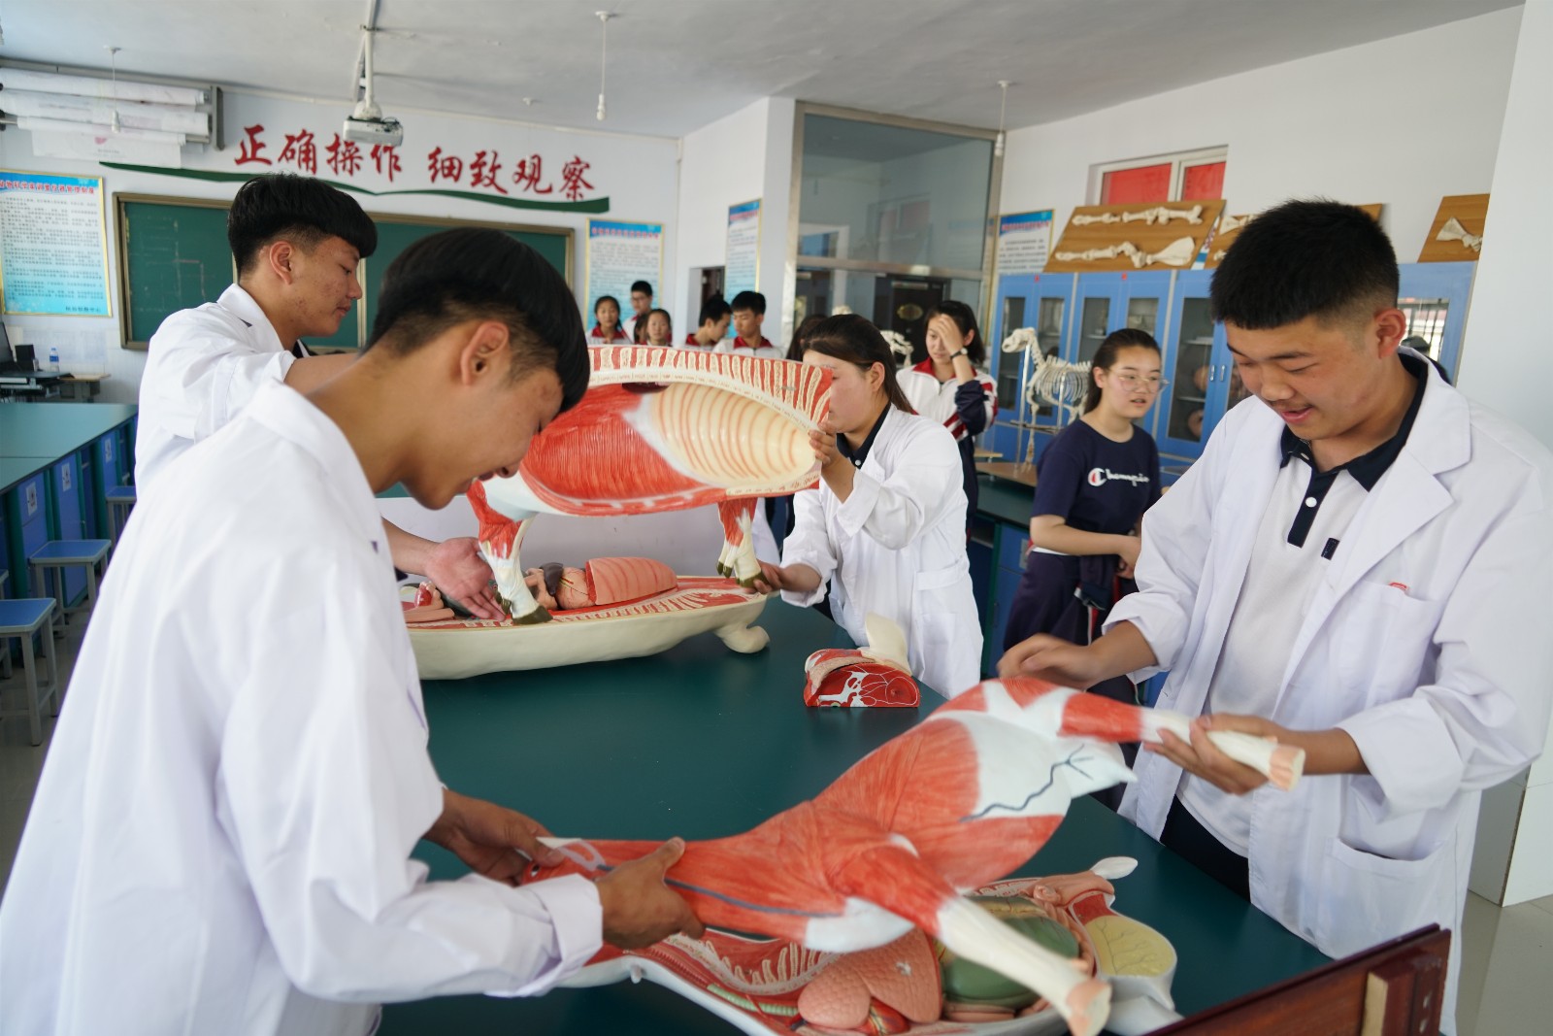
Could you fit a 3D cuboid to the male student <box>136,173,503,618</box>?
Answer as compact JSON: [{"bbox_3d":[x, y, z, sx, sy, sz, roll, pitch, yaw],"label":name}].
[{"bbox_3d":[-0.743,0.315,1.818,0.570,1.750,0.480,-2,12,-22],"label":"male student"}]

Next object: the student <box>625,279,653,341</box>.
[{"bbox_3d":[-1.056,-0.931,7.844,0.460,1.700,0.280,6,12,12],"label":"student"}]

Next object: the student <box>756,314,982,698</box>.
[{"bbox_3d":[0.233,0.267,2.706,0.620,1.560,0.480,0,12,-17],"label":"student"}]

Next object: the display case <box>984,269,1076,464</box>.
[{"bbox_3d":[2.045,-0.854,7.836,0.450,1.905,0.970,-1,12,-21],"label":"display case"}]

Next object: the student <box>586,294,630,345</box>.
[{"bbox_3d":[-1.208,-0.741,7.358,0.440,1.637,0.280,1,11,-8],"label":"student"}]

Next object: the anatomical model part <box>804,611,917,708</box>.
[{"bbox_3d":[0.169,0.285,2.151,0.235,0.155,0.200,2,12,-7],"label":"anatomical model part"}]

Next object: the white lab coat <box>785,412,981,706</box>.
[{"bbox_3d":[0.281,0.176,2.715,0.530,0.950,0.470,0,12,-17],"label":"white lab coat"}]

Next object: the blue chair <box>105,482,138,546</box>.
[{"bbox_3d":[-3.376,0.070,5.493,0.250,0.420,0.340,-1,12,-21],"label":"blue chair"}]

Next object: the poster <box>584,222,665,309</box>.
[{"bbox_3d":[-1.527,-2.409,10.492,0.784,1.145,0.025,-2,12,-22],"label":"poster"}]

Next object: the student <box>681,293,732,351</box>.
[{"bbox_3d":[-0.403,-0.435,5.960,0.330,1.655,0.460,5,11,11],"label":"student"}]

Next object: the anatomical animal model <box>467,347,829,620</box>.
[{"bbox_3d":[-0.256,-0.071,2.070,0.750,0.520,0.200,-3,13,-27],"label":"anatomical animal model"}]

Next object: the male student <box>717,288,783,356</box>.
[{"bbox_3d":[-0.186,-0.478,6.030,0.470,1.640,0.290,5,12,10],"label":"male student"}]

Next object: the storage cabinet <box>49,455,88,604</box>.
[{"bbox_3d":[-3.662,0.043,4.979,0.480,0.674,0.622,-2,12,-22],"label":"storage cabinet"}]

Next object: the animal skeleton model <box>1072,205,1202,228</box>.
[{"bbox_3d":[2.621,-2.216,7.643,0.070,0.140,1.370,26,1,-25],"label":"animal skeleton model"}]

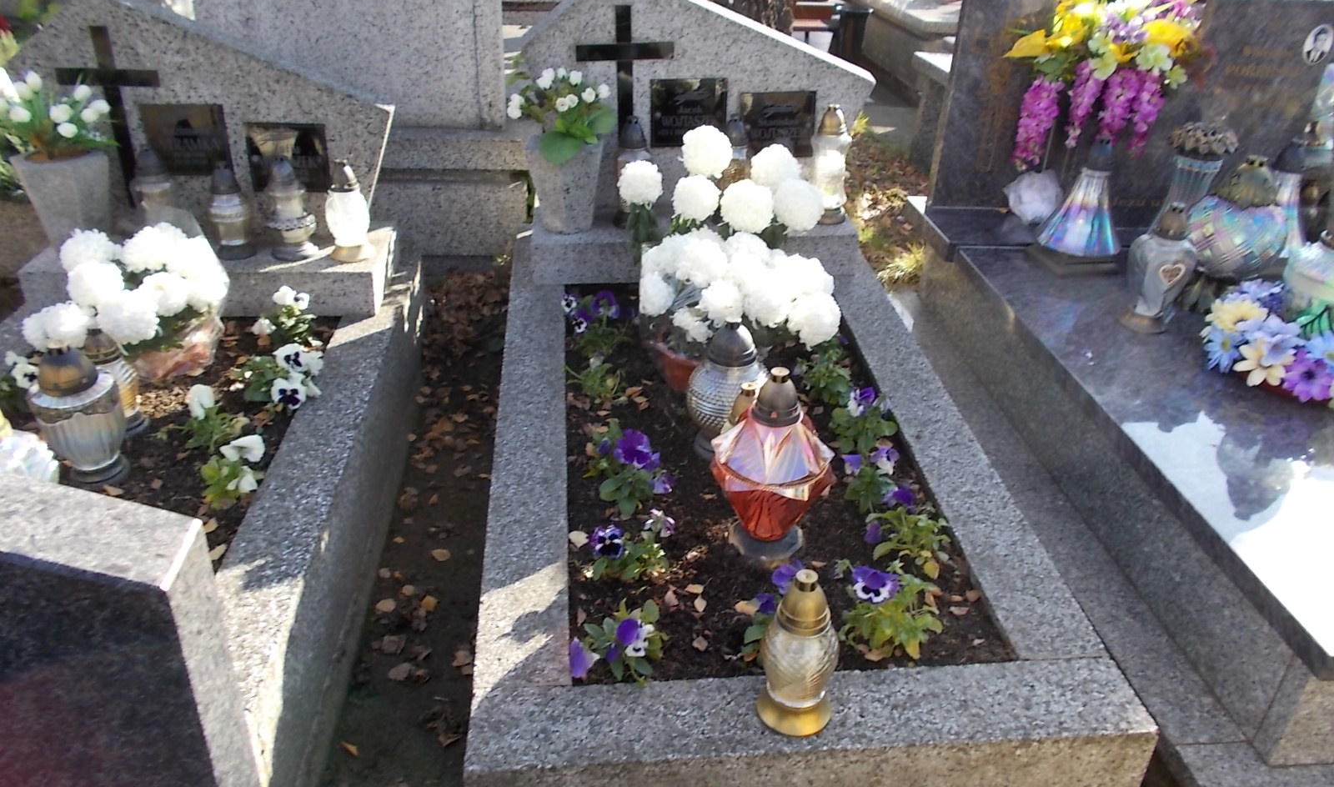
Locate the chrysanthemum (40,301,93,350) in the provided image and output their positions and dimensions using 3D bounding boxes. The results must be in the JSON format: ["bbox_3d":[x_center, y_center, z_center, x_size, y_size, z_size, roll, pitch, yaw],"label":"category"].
[{"bbox_3d":[-1.293,-0.146,2.155,0.108,0.097,0.108,-2,32,-5],"label":"chrysanthemum"}]

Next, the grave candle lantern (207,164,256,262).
[{"bbox_3d":[-1.056,-0.443,2.418,0.110,0.225,0.110,-2,32,-5],"label":"grave candle lantern"}]

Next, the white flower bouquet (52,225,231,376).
[{"bbox_3d":[-1.200,-0.217,2.326,0.369,0.350,0.340,-2,32,-5],"label":"white flower bouquet"}]

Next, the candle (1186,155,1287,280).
[{"bbox_3d":[1.278,-0.371,2.249,0.219,0.331,0.219,-2,32,-5],"label":"candle"}]

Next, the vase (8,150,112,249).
[{"bbox_3d":[-1.444,-0.464,2.434,0.195,0.229,0.195,-2,32,-5],"label":"vase"}]

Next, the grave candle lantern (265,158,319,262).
[{"bbox_3d":[-0.951,-0.467,2.514,0.125,0.248,0.125,-2,32,-5],"label":"grave candle lantern"}]

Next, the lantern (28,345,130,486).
[{"bbox_3d":[-1.148,0.029,1.959,0.172,0.282,0.172,-2,32,-5],"label":"lantern"}]

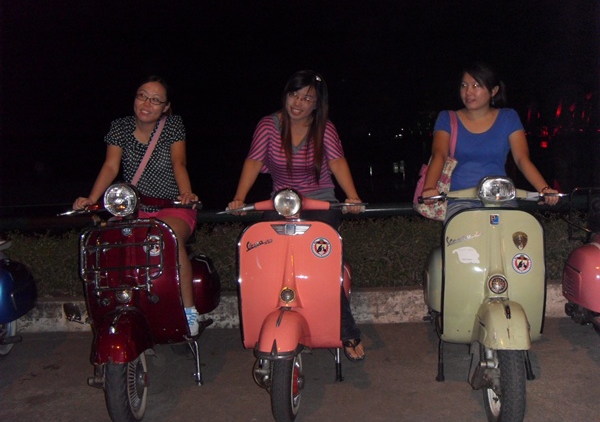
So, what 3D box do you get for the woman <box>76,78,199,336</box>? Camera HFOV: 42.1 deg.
[{"bbox_3d":[-0.725,-0.010,3.759,0.610,1.280,0.820,-1,4,5],"label":"woman"}]

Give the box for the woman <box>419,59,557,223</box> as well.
[{"bbox_3d":[0.854,-0.043,3.709,0.610,1.320,0.820,-1,4,8],"label":"woman"}]

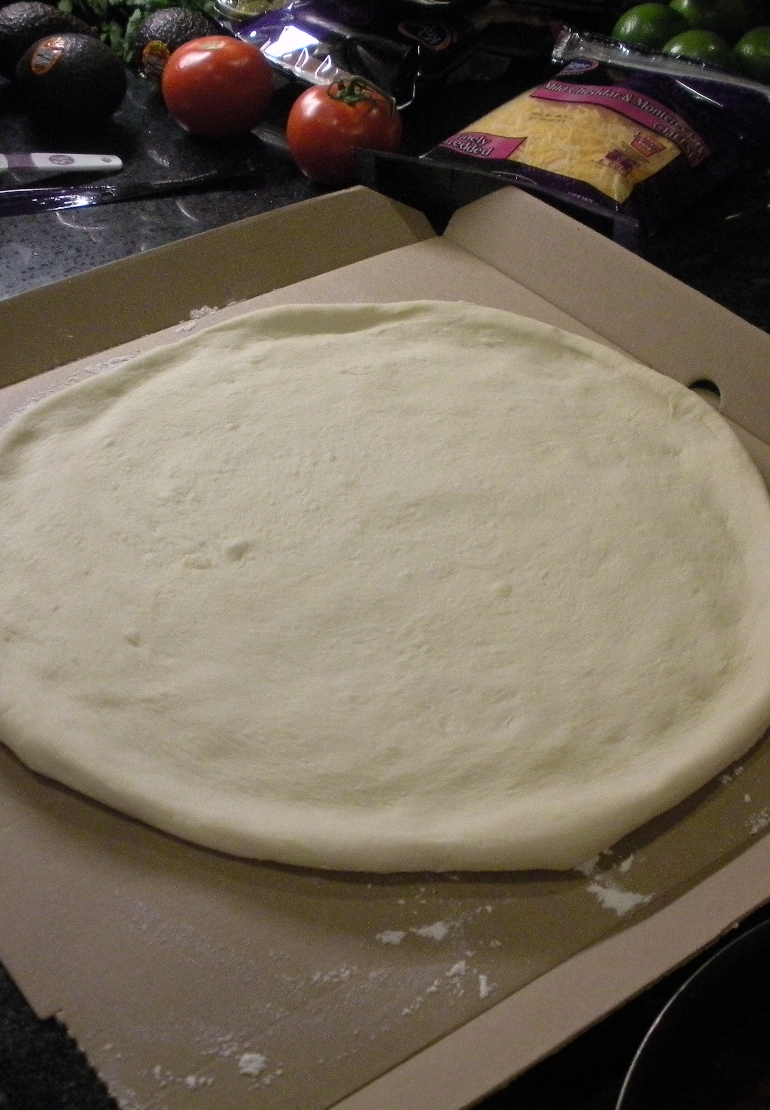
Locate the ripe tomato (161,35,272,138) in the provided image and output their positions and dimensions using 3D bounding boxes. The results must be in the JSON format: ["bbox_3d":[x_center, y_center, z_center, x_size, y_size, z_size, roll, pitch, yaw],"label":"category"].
[{"bbox_3d":[-0.106,-0.295,0.943,0.070,0.060,0.070,1,41,0],"label":"ripe tomato"}]

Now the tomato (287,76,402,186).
[{"bbox_3d":[-0.024,-0.254,0.896,0.070,0.060,0.070,1,41,0],"label":"tomato"}]

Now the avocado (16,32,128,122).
[{"bbox_3d":[-0.200,-0.304,0.956,0.073,0.055,0.055,11,42,12],"label":"avocado"}]

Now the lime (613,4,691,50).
[{"bbox_3d":[0.182,-0.349,1.020,0.052,0.049,0.052,1,41,0],"label":"lime"}]

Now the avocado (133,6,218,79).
[{"bbox_3d":[-0.136,-0.333,0.991,0.055,0.055,0.067,-20,45,-22],"label":"avocado"}]

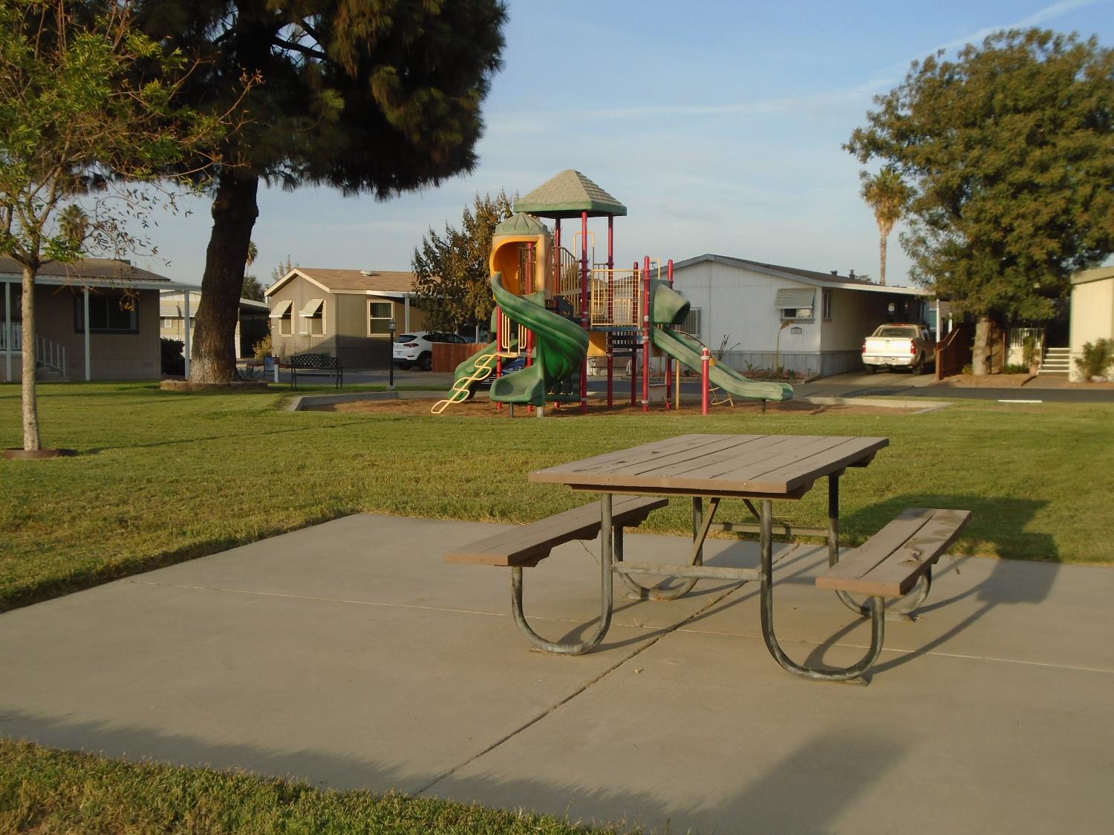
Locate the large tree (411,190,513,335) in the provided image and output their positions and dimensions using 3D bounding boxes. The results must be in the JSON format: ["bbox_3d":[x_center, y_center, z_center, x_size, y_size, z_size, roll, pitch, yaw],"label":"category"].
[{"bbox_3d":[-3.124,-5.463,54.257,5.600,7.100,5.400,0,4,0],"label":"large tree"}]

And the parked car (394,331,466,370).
[{"bbox_3d":[-4.891,-2.950,57.733,4.480,1.650,1.850,-4,5,-45],"label":"parked car"}]

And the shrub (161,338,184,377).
[{"bbox_3d":[-12.594,-1.955,44.000,1.050,1.250,1.050,0,4,0],"label":"shrub"}]

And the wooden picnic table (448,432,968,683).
[{"bbox_3d":[0.732,0.544,5.760,1.756,0.782,1.836,1,5,24],"label":"wooden picnic table"}]

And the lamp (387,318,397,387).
[{"bbox_3d":[-4.210,-1.633,34.500,0.220,1.780,0.220,0,4,0],"label":"lamp"}]

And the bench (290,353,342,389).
[{"bbox_3d":[-6.064,-1.149,34.000,1.300,0.900,0.620,-1,4,-15],"label":"bench"}]

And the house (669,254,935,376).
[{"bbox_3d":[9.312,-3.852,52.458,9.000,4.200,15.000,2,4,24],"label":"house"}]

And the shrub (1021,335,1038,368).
[{"bbox_3d":[17.222,-2.397,49.300,0.620,1.250,0.620,0,4,0],"label":"shrub"}]

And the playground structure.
[{"bbox_3d":[0.971,-2.117,23.004,6.000,4.200,3.800,2,4,26],"label":"playground structure"}]

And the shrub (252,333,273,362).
[{"bbox_3d":[-13.296,-3.123,61.000,1.000,1.350,1.000,0,4,0],"label":"shrub"}]

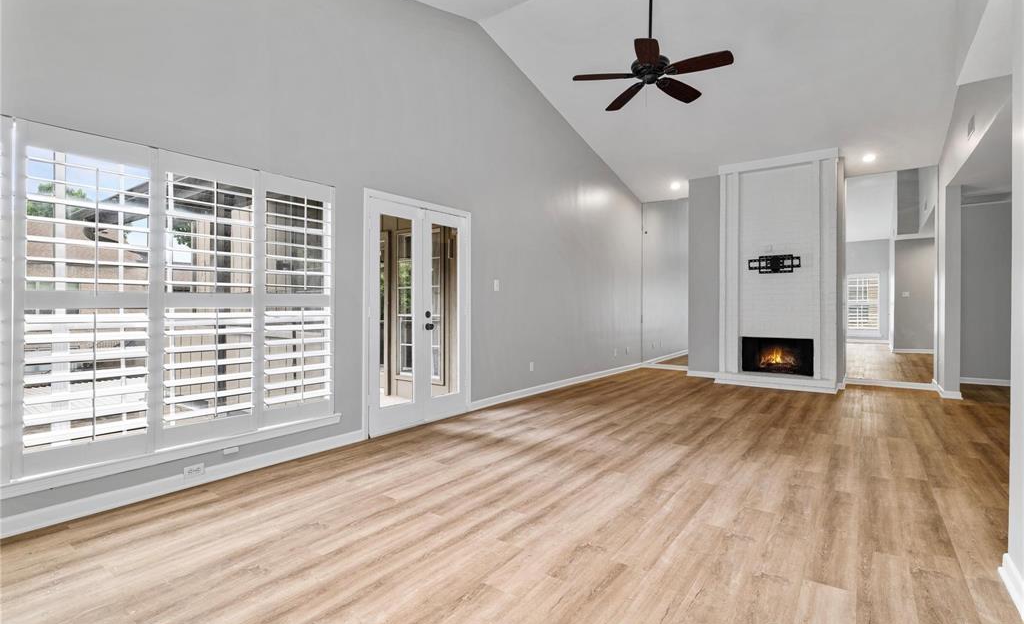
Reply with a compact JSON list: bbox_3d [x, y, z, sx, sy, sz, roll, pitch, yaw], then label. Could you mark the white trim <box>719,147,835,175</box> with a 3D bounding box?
[{"bbox_3d":[3.655,-2.064,6.311,1.420,0.136,0.090,1,1,35],"label":"white trim"}]

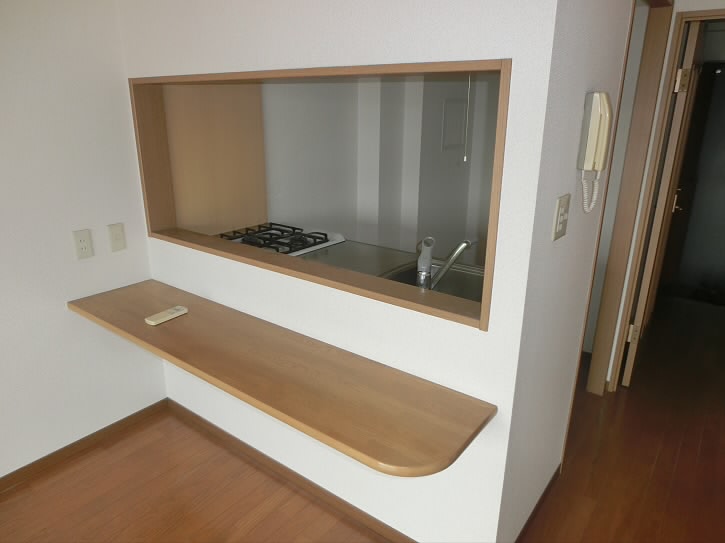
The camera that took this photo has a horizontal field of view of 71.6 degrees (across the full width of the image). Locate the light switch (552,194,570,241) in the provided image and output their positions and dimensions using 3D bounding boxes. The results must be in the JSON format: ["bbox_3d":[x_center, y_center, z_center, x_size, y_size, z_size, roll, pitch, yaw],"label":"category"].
[{"bbox_3d":[0.562,-0.150,1.405,0.010,0.120,0.116,14,22,35],"label":"light switch"}]

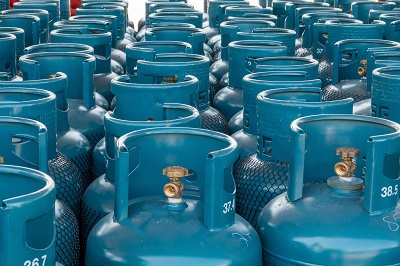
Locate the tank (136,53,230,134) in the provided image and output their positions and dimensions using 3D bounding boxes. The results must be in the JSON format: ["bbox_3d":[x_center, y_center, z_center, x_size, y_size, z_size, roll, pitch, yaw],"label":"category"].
[{"bbox_3d":[-0.087,0.336,3.299,0.372,1.200,0.372,6,14,24],"label":"tank"}]

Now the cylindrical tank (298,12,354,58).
[{"bbox_3d":[0.622,0.040,4.713,0.370,1.250,0.370,0,13,0],"label":"cylindrical tank"}]

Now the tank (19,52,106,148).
[{"bbox_3d":[-0.469,0.361,3.255,0.370,1.250,0.370,0,13,0],"label":"tank"}]

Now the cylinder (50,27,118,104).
[{"bbox_3d":[-0.476,0.188,3.927,0.372,1.200,0.372,0,13,0],"label":"cylinder"}]

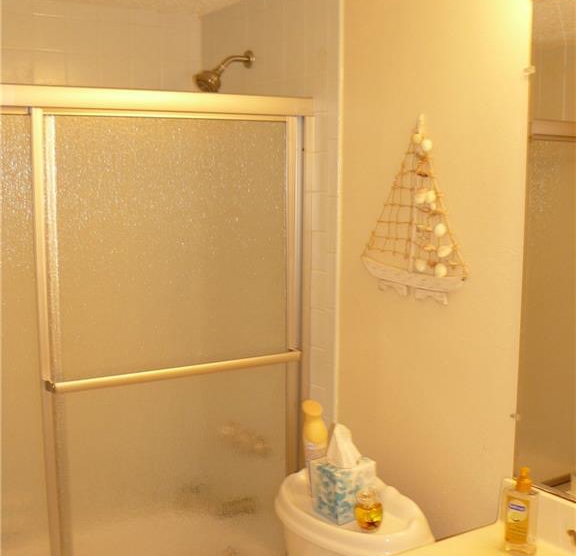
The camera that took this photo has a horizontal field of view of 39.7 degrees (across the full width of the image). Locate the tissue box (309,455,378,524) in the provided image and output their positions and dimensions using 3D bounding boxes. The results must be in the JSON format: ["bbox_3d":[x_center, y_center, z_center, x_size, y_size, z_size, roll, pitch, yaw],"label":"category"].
[{"bbox_3d":[0.135,0.512,1.949,0.111,0.126,0.111,-4,5,-31],"label":"tissue box"}]

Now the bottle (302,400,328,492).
[{"bbox_3d":[0.079,0.441,2.028,0.062,0.245,0.056,-6,5,6],"label":"bottle"}]

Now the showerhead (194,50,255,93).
[{"bbox_3d":[-0.201,-0.628,2.439,0.187,0.142,0.075,-4,9,-31],"label":"showerhead"}]

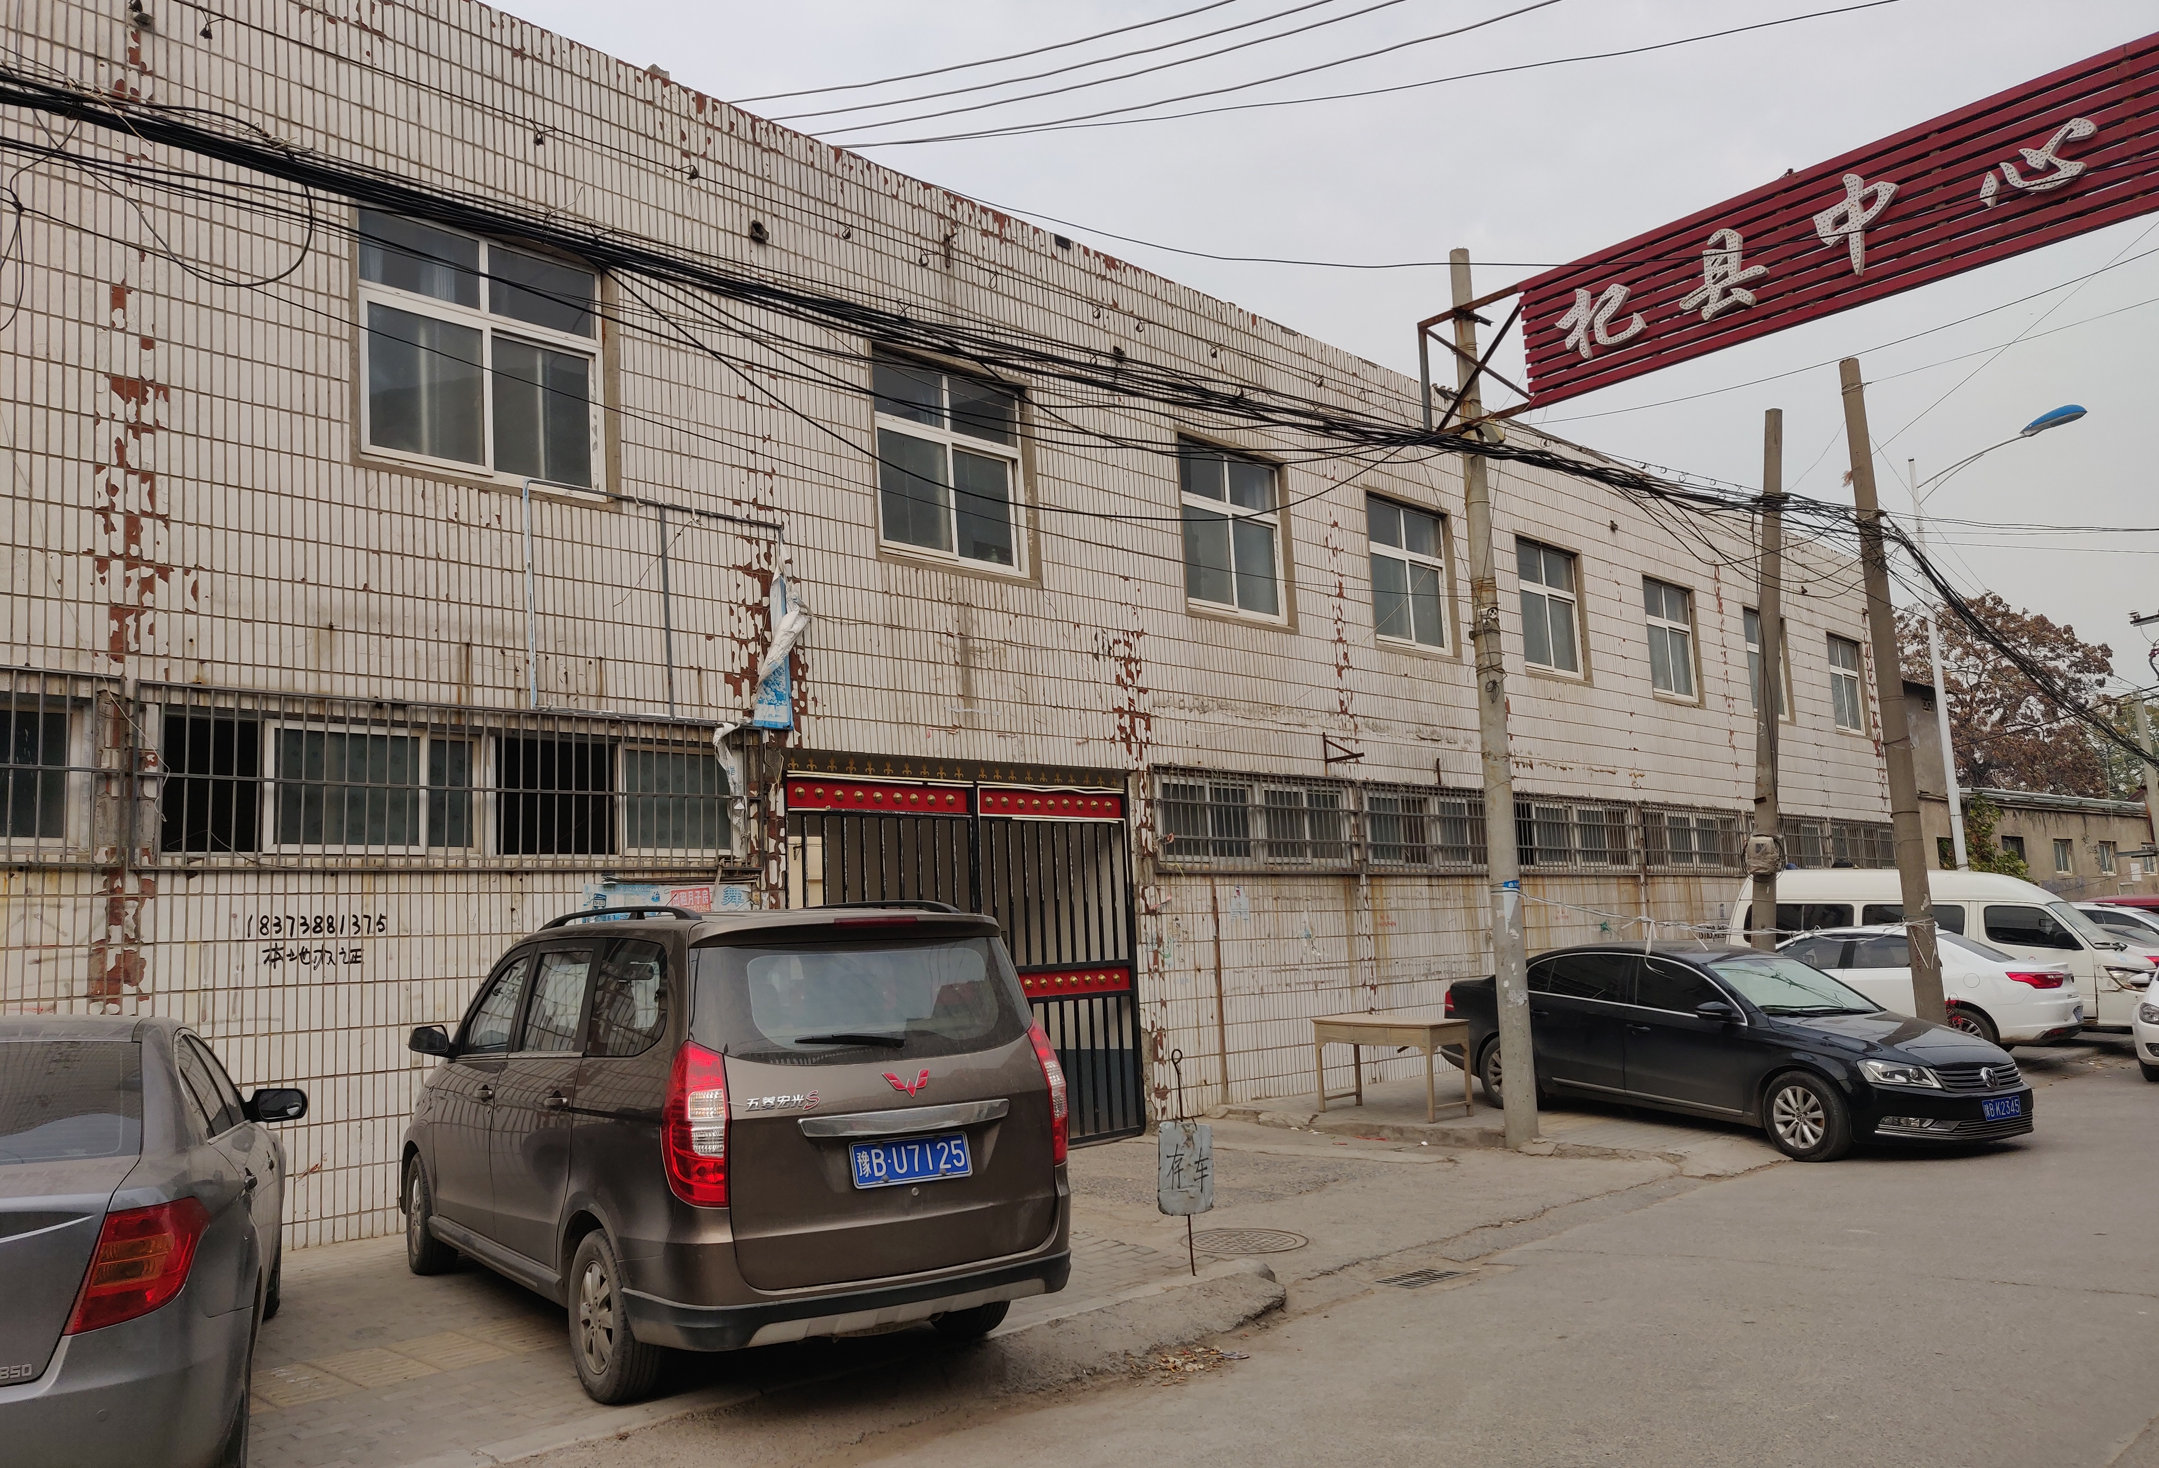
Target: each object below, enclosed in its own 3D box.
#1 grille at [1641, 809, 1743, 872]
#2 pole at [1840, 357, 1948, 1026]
[{"bbox_3d":[8.460,1.477,21.306,3.050,0.950,0.080,5,-11,-44],"label":"grille"},{"bbox_3d":[7.503,-0.141,14.384,0.275,6.950,0.275,6,-11,-44],"label":"pole"}]

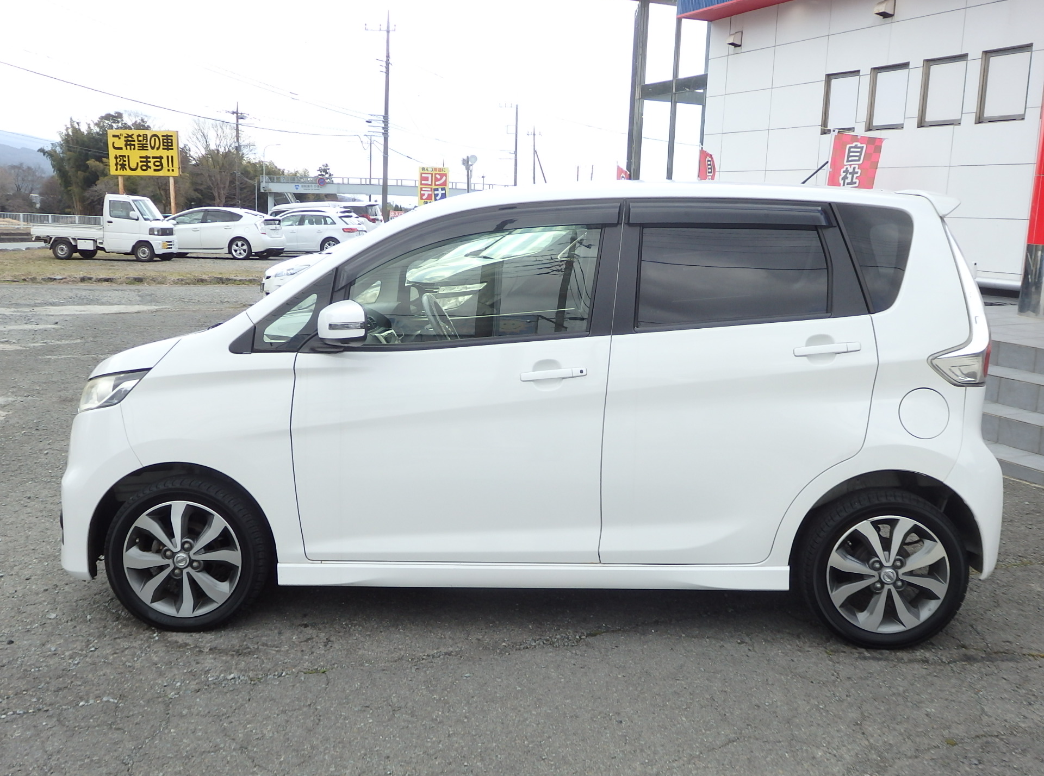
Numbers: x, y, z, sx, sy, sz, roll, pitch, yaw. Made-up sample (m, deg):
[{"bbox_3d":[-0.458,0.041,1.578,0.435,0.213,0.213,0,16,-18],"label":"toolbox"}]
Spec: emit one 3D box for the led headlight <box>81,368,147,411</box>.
[{"bbox_3d":[-1.433,-0.001,3.503,0.360,0.200,0.360,2,10,-1],"label":"led headlight"}]

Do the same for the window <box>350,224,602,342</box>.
[{"bbox_3d":[-0.158,-0.348,3.347,0.860,0.430,0.060,1,-2,1],"label":"window"}]

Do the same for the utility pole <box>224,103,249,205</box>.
[{"bbox_3d":[-23.115,-17.555,80.836,1.900,10.860,0.500,2,9,0],"label":"utility pole"}]

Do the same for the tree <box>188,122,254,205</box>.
[{"bbox_3d":[-26.777,-19.116,88.833,5.770,9.300,5.770,2,10,0],"label":"tree"}]

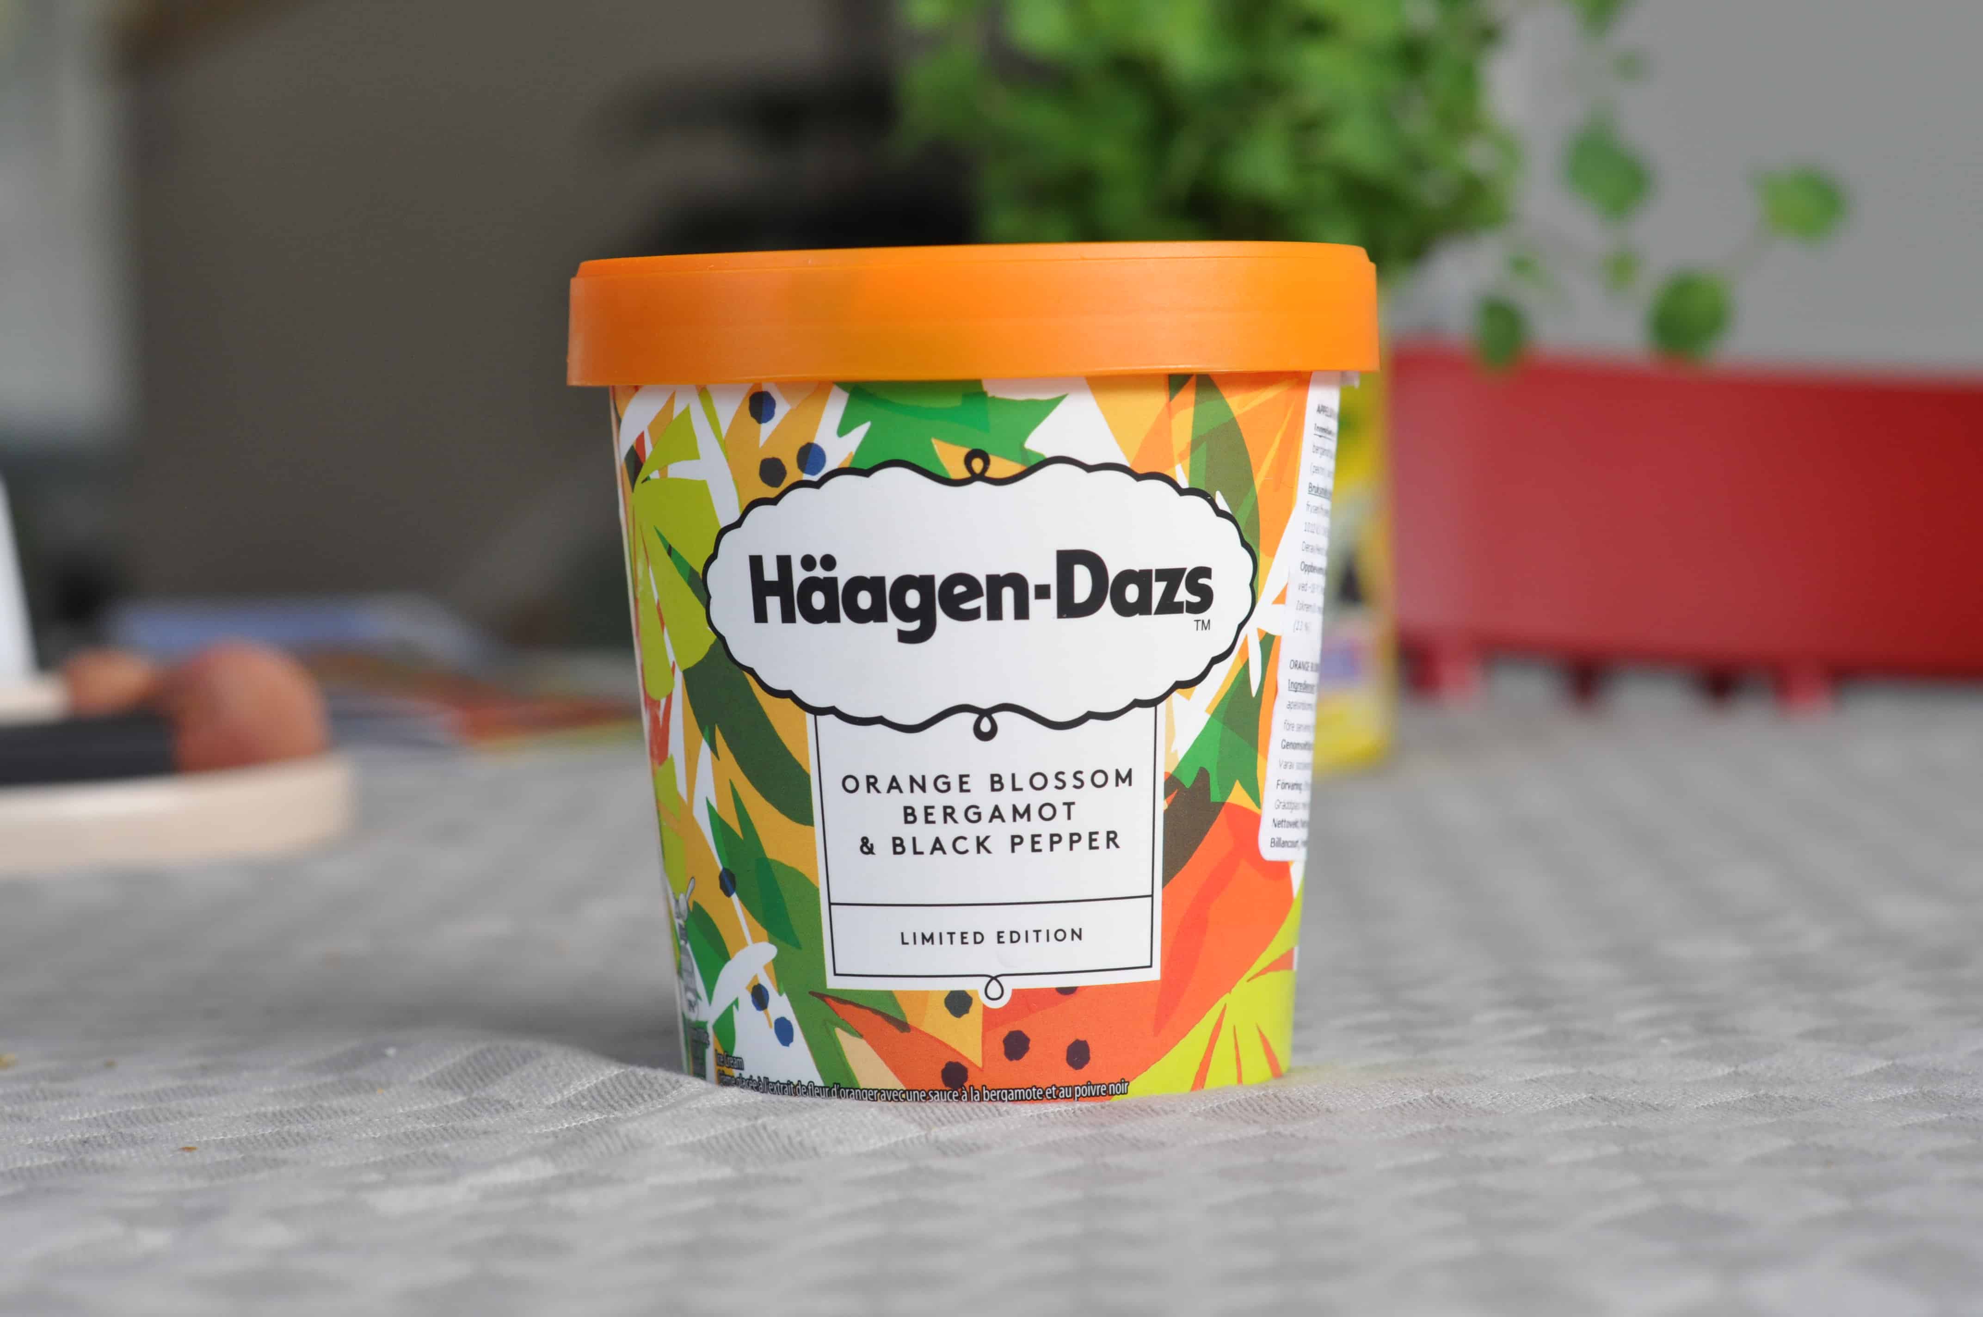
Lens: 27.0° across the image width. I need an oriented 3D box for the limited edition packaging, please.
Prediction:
[{"bbox_3d":[-0.001,0.000,0.502,0.098,0.097,0.098,-1,4,-2],"label":"limited edition packaging"}]

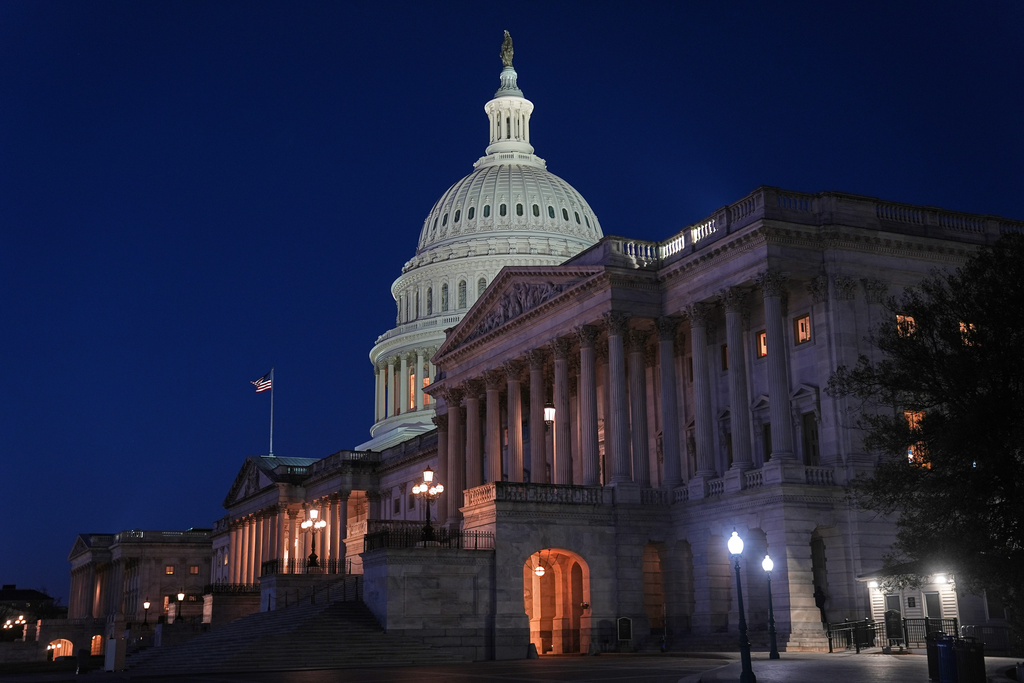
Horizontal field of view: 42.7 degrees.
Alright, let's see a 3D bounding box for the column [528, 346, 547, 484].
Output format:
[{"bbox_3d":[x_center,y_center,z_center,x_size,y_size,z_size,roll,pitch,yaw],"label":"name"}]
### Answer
[{"bbox_3d":[1.579,5.212,77.786,1.040,9.182,1.040,-1,-14,0],"label":"column"}]

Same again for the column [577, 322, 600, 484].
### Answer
[{"bbox_3d":[4.229,3.689,71.289,1.220,9.157,1.220,-1,-14,0],"label":"column"}]

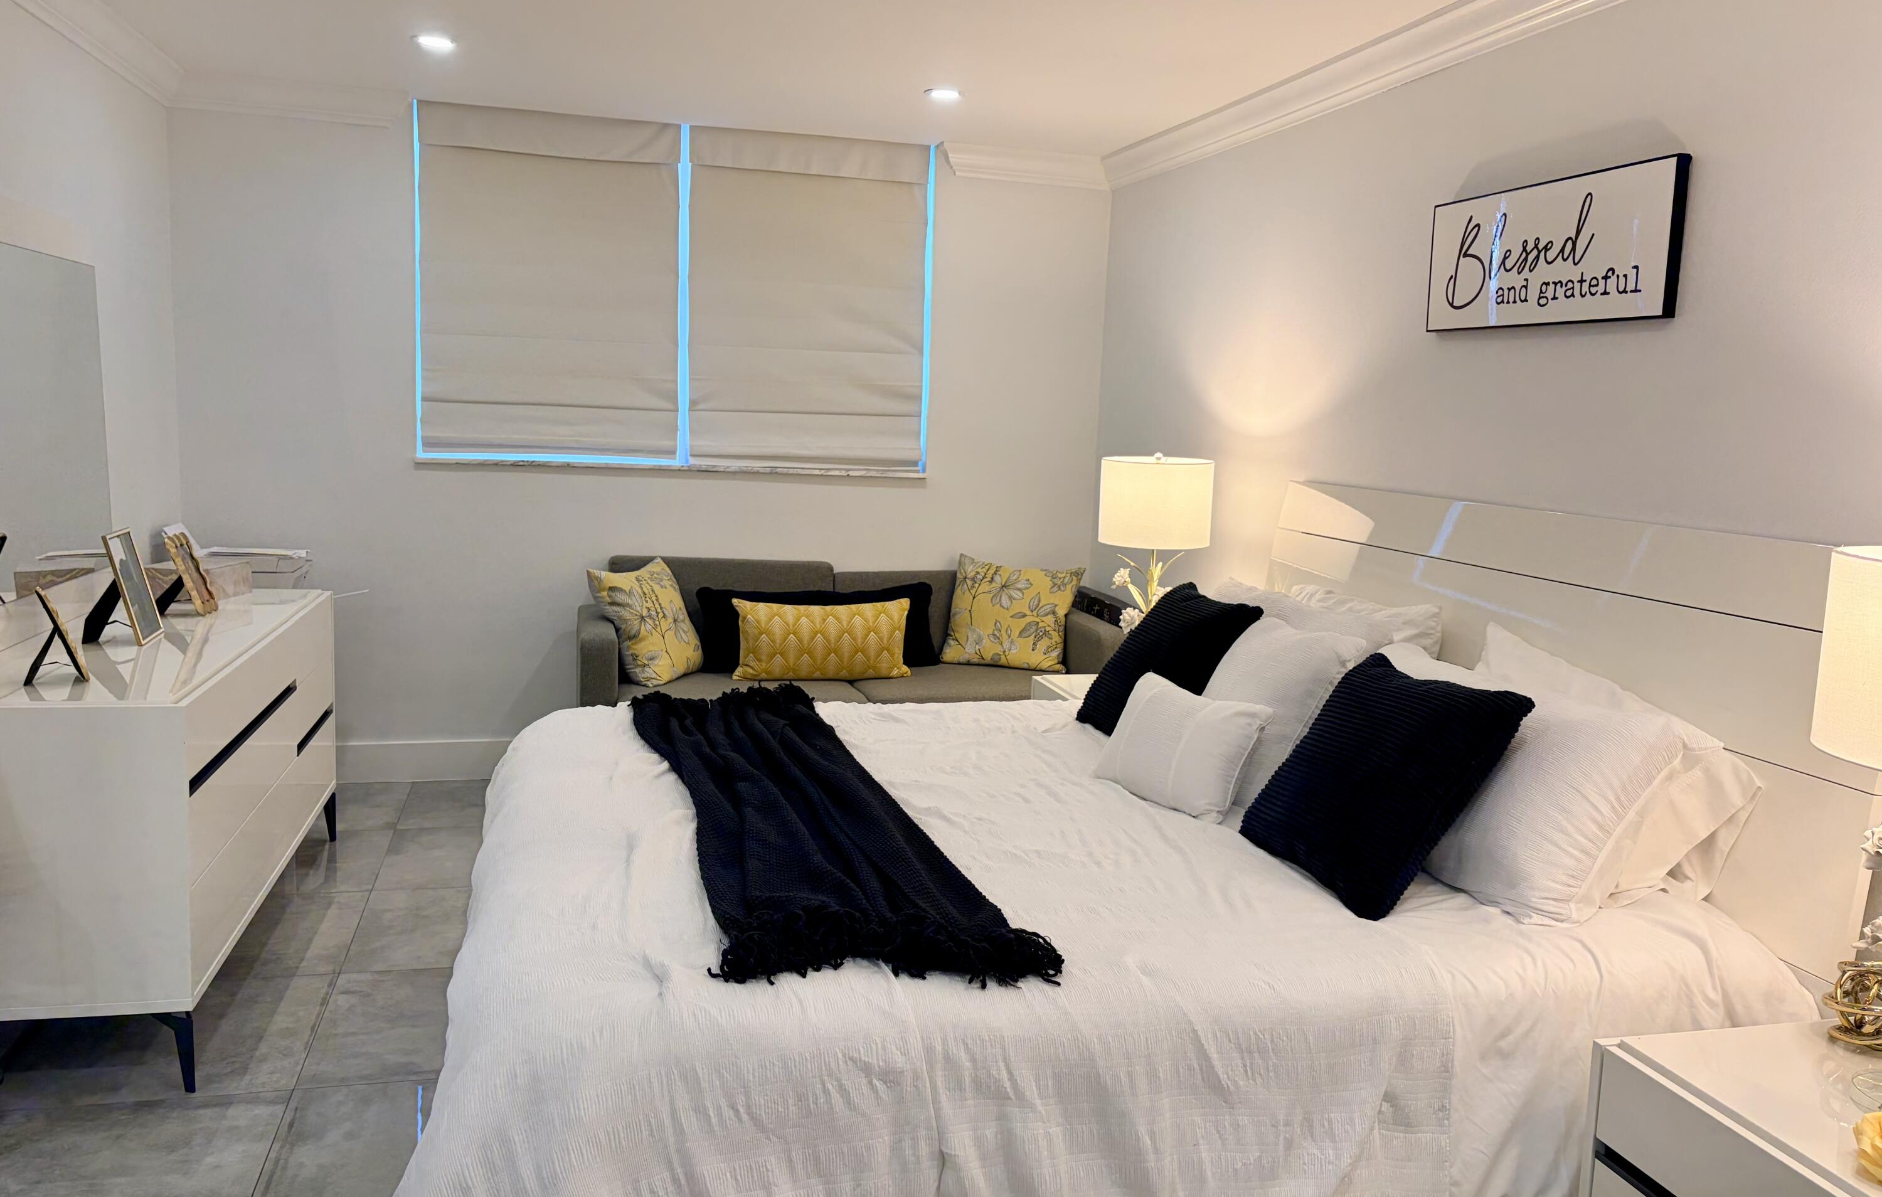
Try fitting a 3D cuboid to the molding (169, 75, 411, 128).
[{"bbox_3d":[-2.205,-1.680,4.781,0.769,0.107,0.098,0,8,-15],"label":"molding"}]

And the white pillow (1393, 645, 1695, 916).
[{"bbox_3d":[1.035,0.343,2.731,0.200,0.460,0.660,49,-18,-28],"label":"white pillow"}]

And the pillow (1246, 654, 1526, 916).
[{"bbox_3d":[0.786,0.315,2.561,0.160,0.450,0.470,39,-2,-16],"label":"pillow"}]

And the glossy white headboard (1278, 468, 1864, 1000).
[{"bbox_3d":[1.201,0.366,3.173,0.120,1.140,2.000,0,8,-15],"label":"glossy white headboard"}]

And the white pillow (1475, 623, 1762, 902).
[{"bbox_3d":[1.169,0.305,2.644,0.180,0.420,0.740,21,2,-16],"label":"white pillow"}]

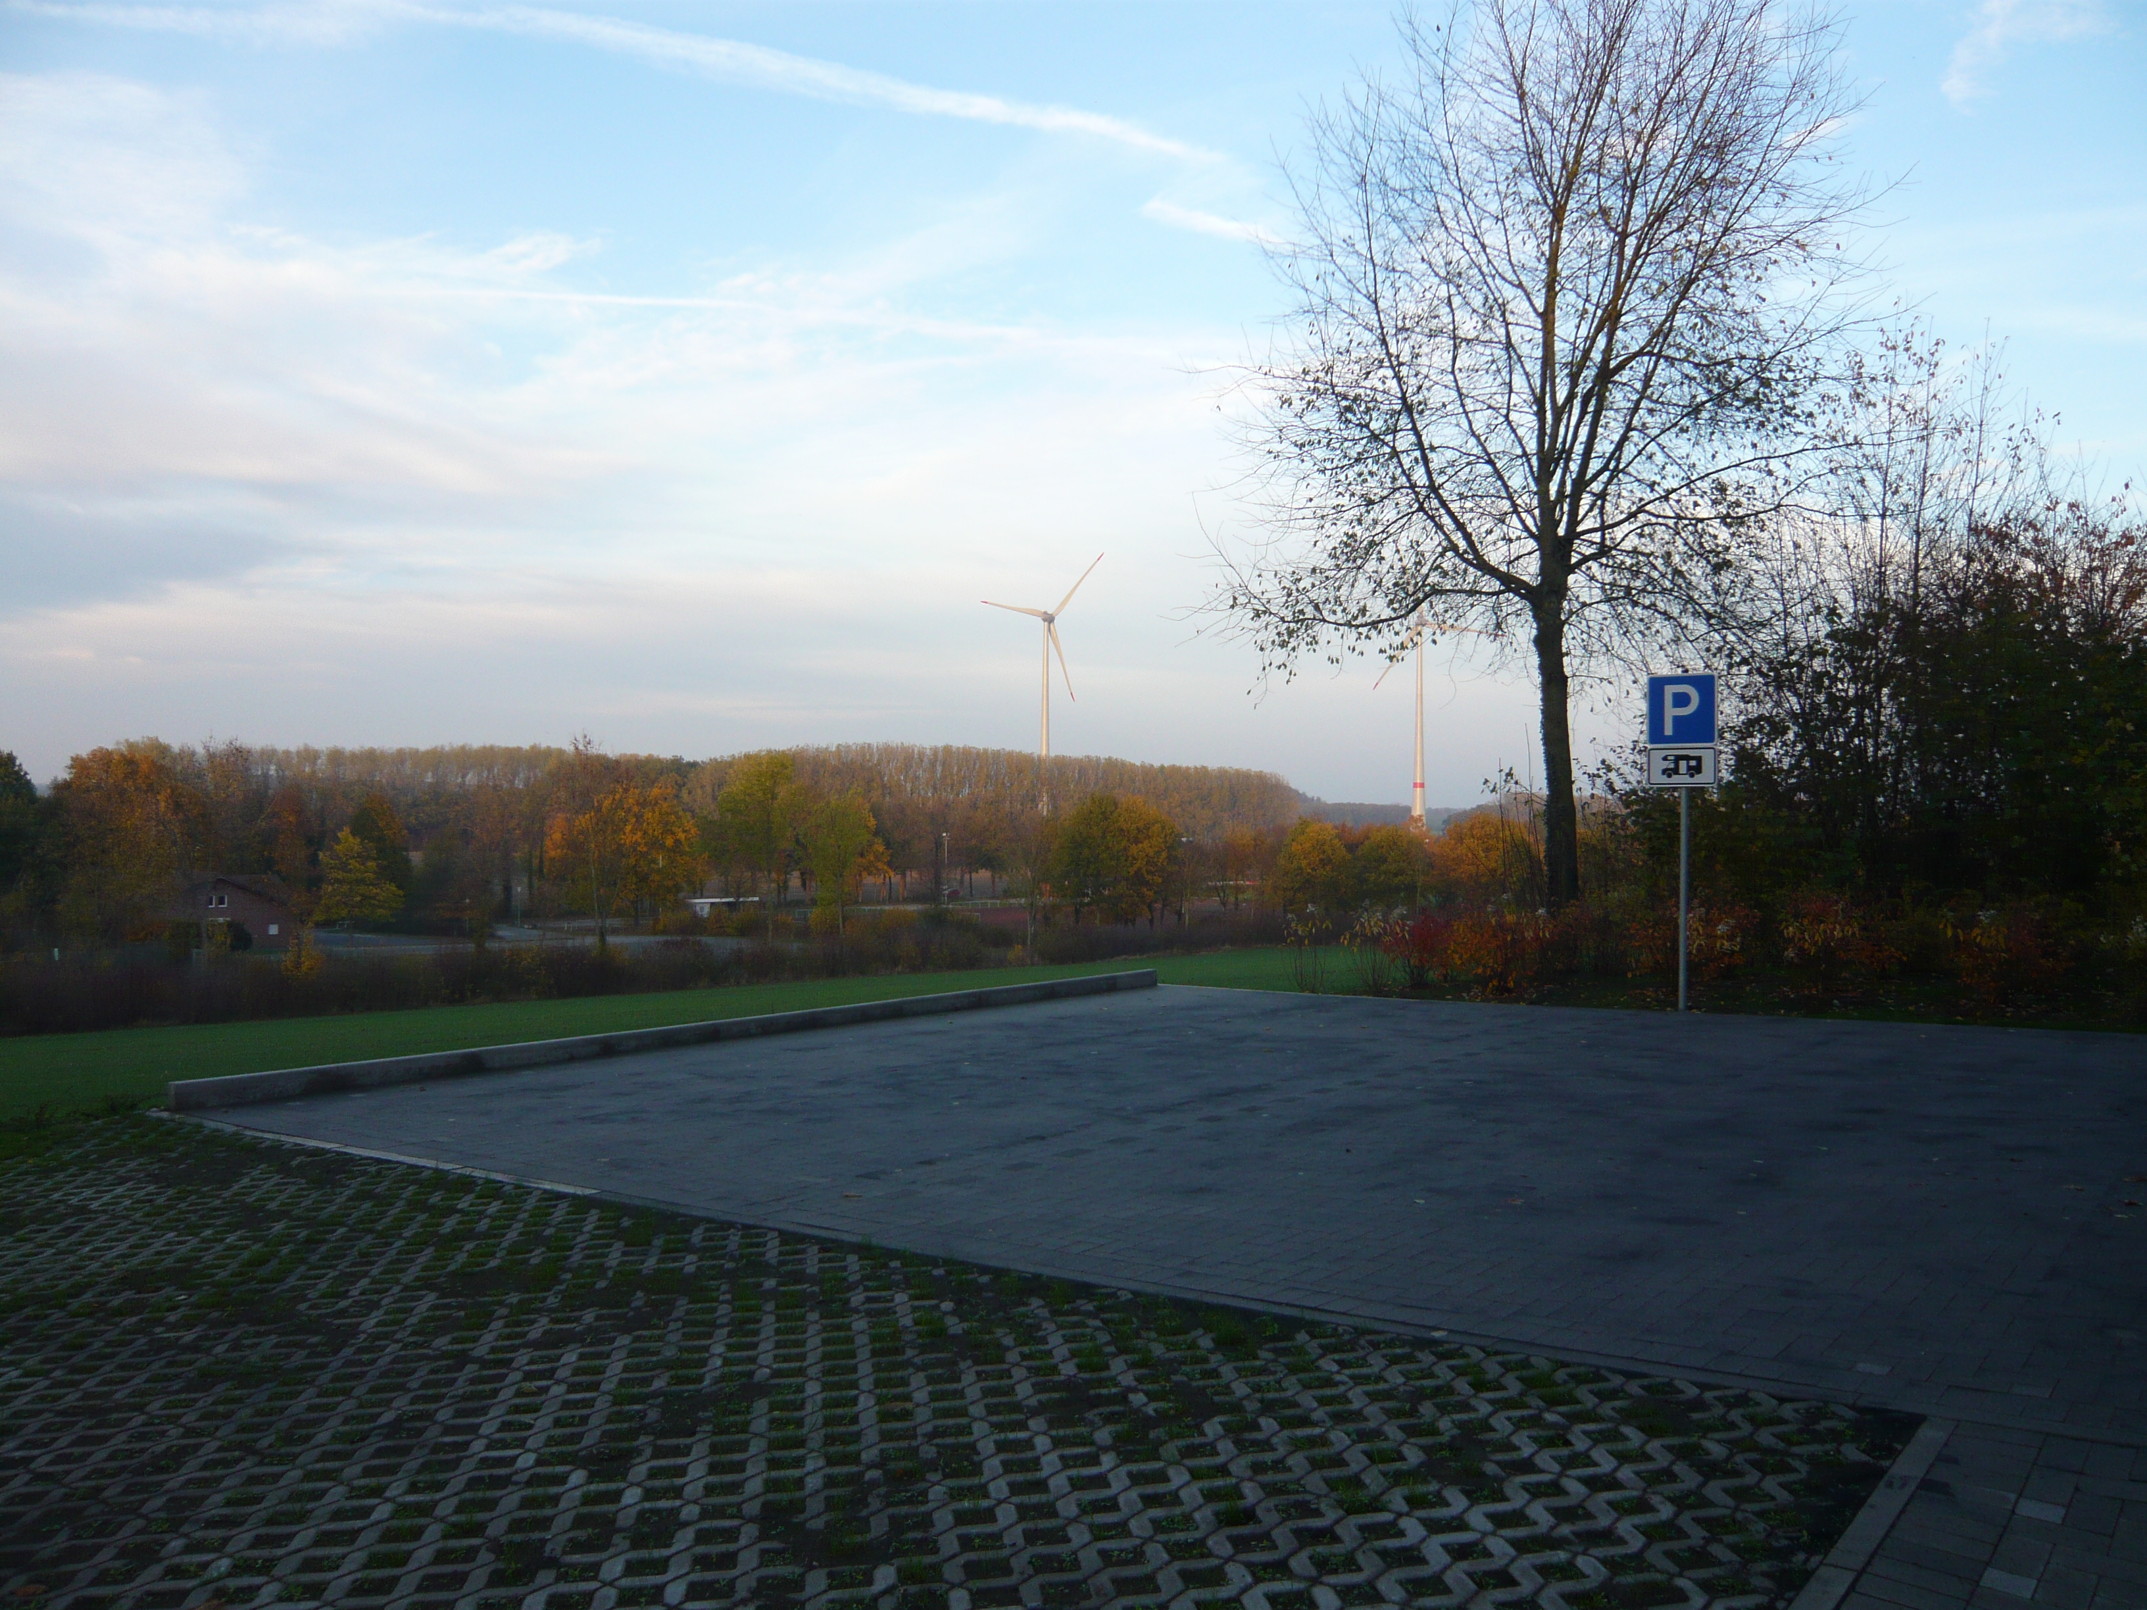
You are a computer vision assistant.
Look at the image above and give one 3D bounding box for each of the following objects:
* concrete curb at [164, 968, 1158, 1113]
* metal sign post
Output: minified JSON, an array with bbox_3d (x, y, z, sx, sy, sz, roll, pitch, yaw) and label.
[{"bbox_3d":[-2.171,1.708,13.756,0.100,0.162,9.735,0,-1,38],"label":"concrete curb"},{"bbox_3d":[5.140,0.323,14.656,0.600,2.844,0.090,0,-1,38],"label":"metal sign post"}]

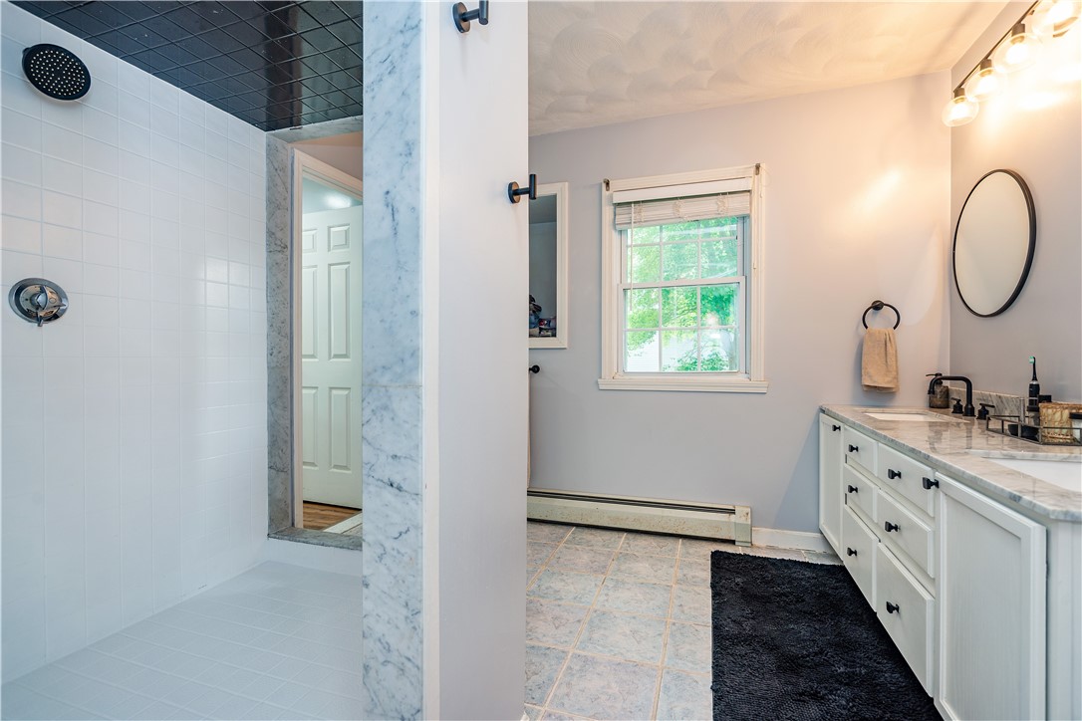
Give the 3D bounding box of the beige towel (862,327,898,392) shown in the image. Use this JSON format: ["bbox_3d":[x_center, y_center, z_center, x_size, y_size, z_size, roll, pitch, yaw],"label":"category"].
[{"bbox_3d":[1.709,0.001,2.420,0.162,0.325,0.055,0,0,19],"label":"beige towel"}]

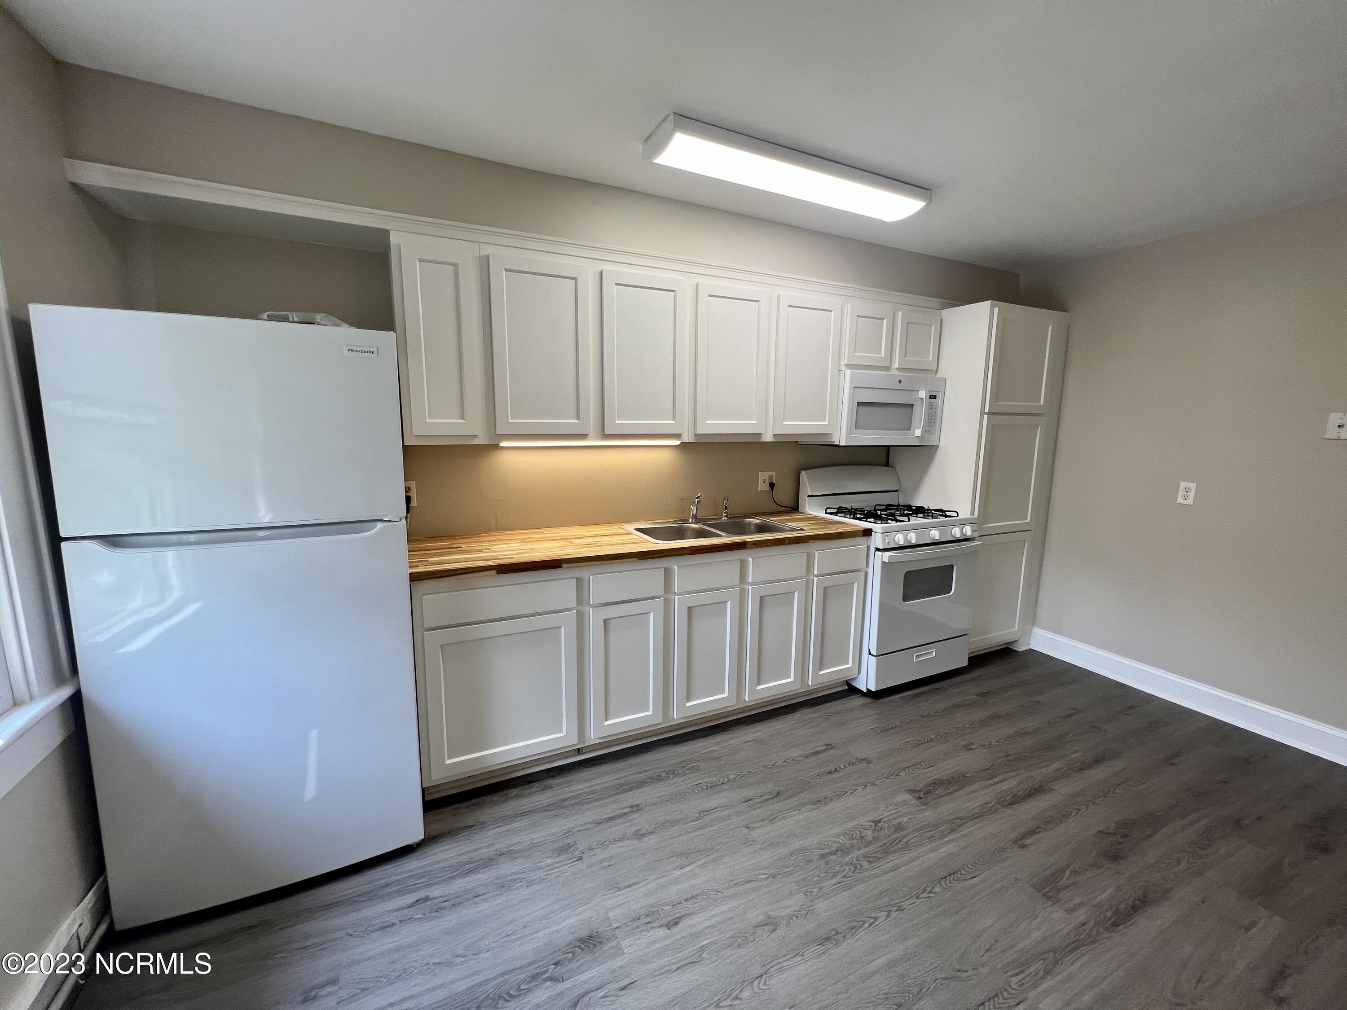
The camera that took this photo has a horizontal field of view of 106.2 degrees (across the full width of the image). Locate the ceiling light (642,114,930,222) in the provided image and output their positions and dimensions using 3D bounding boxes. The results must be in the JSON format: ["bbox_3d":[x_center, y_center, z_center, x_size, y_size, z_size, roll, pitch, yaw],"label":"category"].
[{"bbox_3d":[0.504,-1.288,1.997,1.211,0.070,0.215,-3,9,-24],"label":"ceiling light"}]

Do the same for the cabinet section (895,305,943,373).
[{"bbox_3d":[1.373,-0.986,3.110,0.375,0.365,0.310,-3,8,-24],"label":"cabinet section"}]

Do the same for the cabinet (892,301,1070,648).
[{"bbox_3d":[1.897,-0.118,3.284,0.714,2.096,0.630,-3,9,-24],"label":"cabinet"}]

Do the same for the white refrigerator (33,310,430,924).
[{"bbox_3d":[-1.301,0.296,1.744,0.735,1.655,0.755,-3,9,-25],"label":"white refrigerator"}]

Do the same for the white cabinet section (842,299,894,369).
[{"bbox_3d":[1.025,-0.967,2.953,0.390,0.365,0.310,-3,8,-24],"label":"white cabinet section"}]

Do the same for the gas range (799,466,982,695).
[{"bbox_3d":[1.246,0.381,2.988,0.757,1.180,0.685,-3,9,-24],"label":"gas range"}]

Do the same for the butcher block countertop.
[{"bbox_3d":[-0.070,0.150,2.408,2.070,0.038,0.635,-3,9,-24],"label":"butcher block countertop"}]

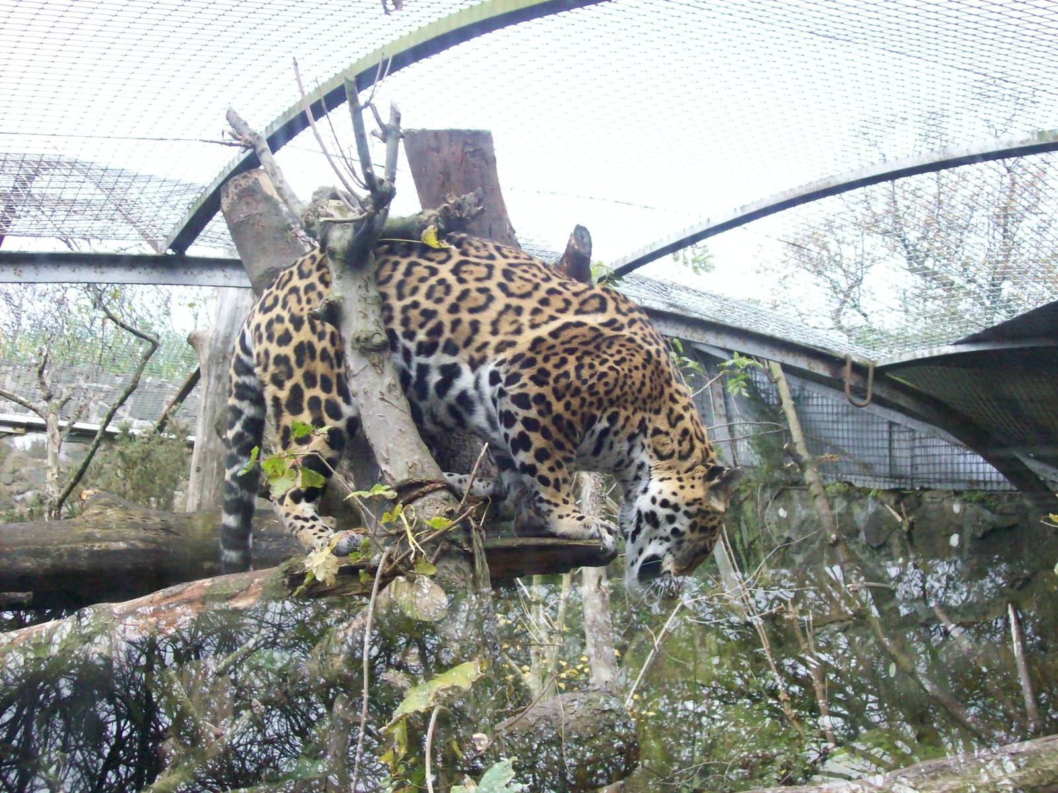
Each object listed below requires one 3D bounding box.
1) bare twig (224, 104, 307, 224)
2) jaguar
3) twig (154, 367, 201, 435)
[{"bbox_3d":[-0.591,-0.526,3.100,0.060,0.300,0.050,-35,0,0],"label":"bare twig"},{"bbox_3d":[-0.110,0.028,3.050,1.140,0.780,0.460,0,-3,0],"label":"jaguar"},{"bbox_3d":[-1.229,0.013,4.800,0.030,0.290,0.030,36,0,0],"label":"twig"}]

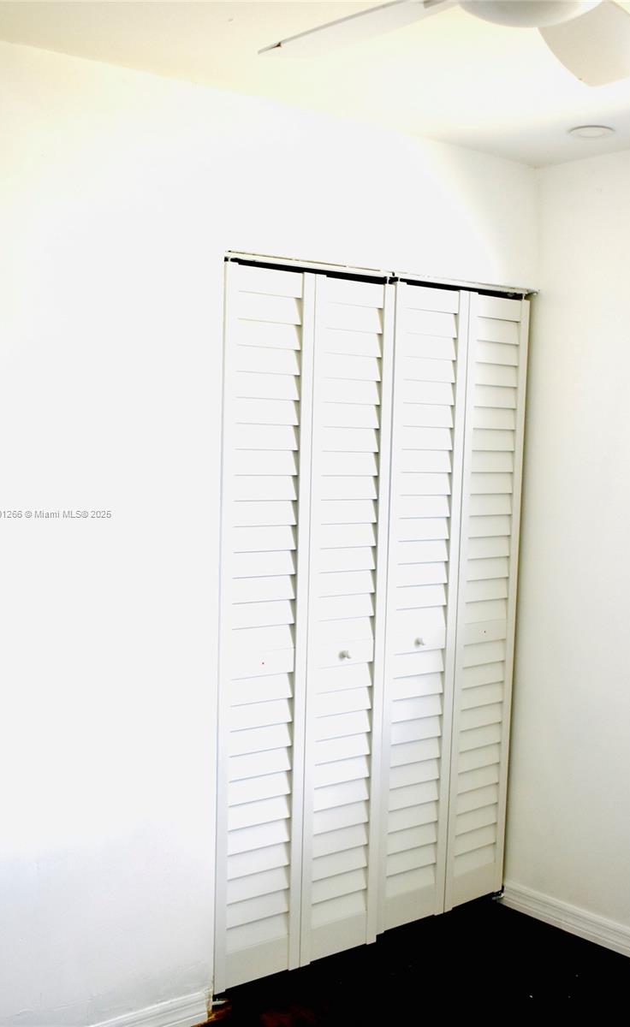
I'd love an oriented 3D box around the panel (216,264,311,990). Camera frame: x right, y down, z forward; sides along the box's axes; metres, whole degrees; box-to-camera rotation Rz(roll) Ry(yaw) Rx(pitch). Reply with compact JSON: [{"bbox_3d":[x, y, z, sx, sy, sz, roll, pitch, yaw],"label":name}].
[{"bbox_3d":[-0.149,0.334,3.184,0.300,2.003,0.034,-2,6,-39],"label":"panel"}]

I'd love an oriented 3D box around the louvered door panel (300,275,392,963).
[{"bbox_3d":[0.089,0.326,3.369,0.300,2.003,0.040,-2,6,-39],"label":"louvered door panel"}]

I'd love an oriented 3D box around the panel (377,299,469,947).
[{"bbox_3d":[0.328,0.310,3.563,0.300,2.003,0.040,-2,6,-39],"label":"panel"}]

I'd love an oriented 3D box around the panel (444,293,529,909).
[{"bbox_3d":[0.557,0.300,3.758,0.300,2.003,0.034,-2,6,-39],"label":"panel"}]

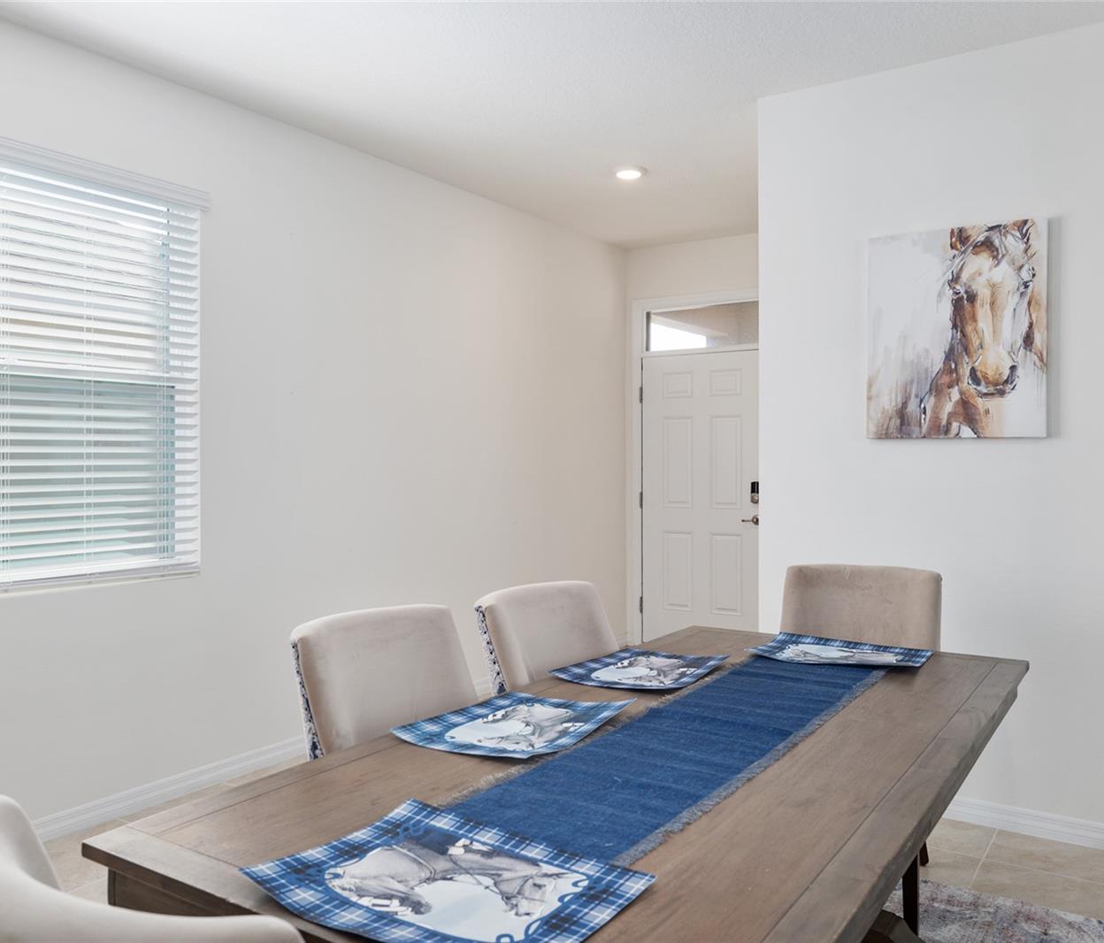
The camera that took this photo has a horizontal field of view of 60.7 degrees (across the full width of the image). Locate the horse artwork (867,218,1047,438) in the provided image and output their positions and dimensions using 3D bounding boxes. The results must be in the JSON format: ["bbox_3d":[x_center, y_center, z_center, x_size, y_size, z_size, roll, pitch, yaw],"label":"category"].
[{"bbox_3d":[1.480,-0.503,3.475,0.612,0.764,0.035,1,1,34],"label":"horse artwork"}]

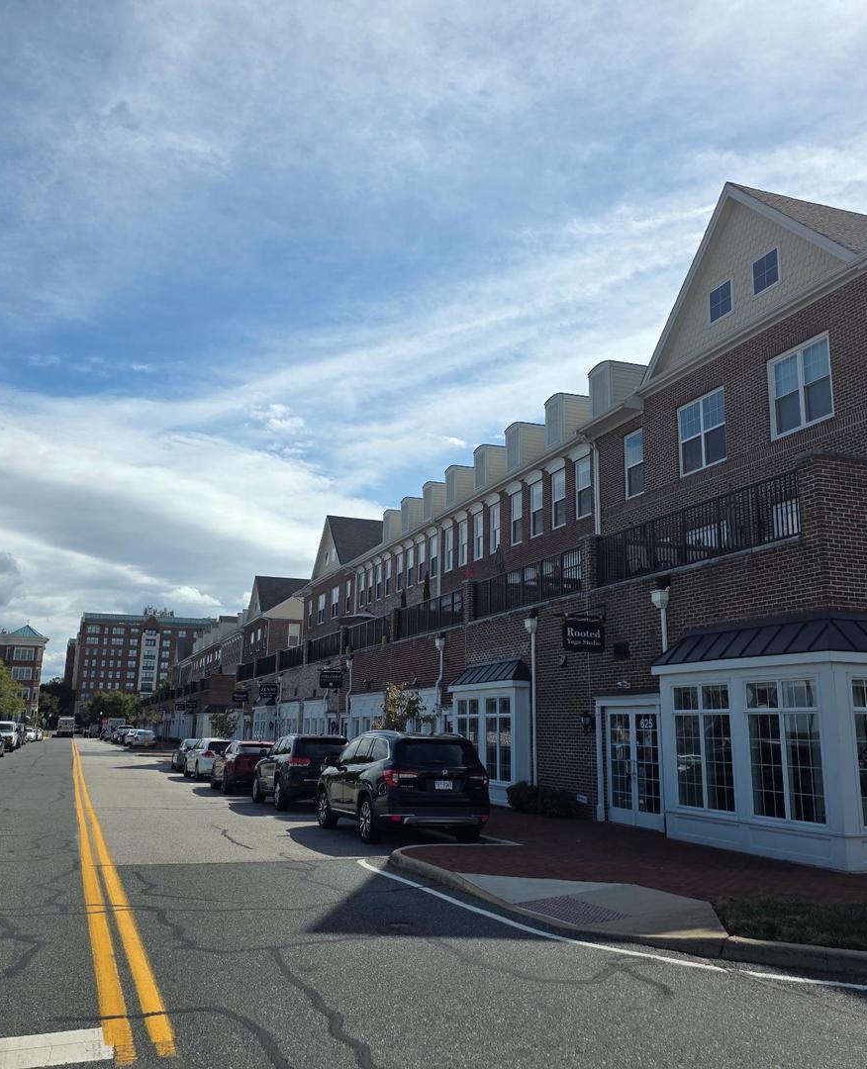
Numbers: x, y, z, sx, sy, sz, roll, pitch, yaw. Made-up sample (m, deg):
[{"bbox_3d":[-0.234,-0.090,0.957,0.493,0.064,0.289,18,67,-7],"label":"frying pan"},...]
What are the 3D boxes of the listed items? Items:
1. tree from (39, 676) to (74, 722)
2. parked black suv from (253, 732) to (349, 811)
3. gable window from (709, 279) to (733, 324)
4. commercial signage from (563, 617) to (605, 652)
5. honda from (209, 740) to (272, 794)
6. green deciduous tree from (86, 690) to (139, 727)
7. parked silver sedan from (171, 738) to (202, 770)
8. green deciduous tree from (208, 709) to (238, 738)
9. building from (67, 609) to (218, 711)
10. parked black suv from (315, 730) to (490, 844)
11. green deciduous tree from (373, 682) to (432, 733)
[{"bbox_3d":[-77.796,35.323,194.088,7.500,11.900,7.500,5,-13,-20],"label":"tree"},{"bbox_3d":[-3.188,5.962,24.014,1.940,1.760,4.820,5,-13,-20],"label":"parked black suv"},{"bbox_3d":[6.745,-5.445,22.189,0.110,0.800,0.840,5,-13,-20],"label":"gable window"},{"bbox_3d":[2.928,1.976,18.351,0.920,0.620,0.090,5,-13,-20],"label":"commercial signage"},{"bbox_3d":[-5.940,7.454,30.667,1.840,1.620,4.550,5,-13,-20],"label":"honda"},{"bbox_3d":[-58.700,32.692,172.538,9.200,8.700,9.000,5,-13,-20],"label":"green deciduous tree"},{"bbox_3d":[-10.986,10.265,44.077,1.830,1.460,4.750,5,-13,-20],"label":"parked silver sedan"},{"bbox_3d":[-11.251,10.686,50.218,1.550,2.900,1.500,5,-13,-20],"label":"green deciduous tree"},{"bbox_3d":[-82.261,40.285,265.562,38.000,32.000,25.000,5,-13,-20],"label":"building"},{"bbox_3d":[-0.661,4.472,17.045,2.000,1.790,4.980,5,-13,-20],"label":"parked black suv"},{"bbox_3d":[-0.901,5.239,24.134,1.600,2.920,1.600,5,-13,-20],"label":"green deciduous tree"}]

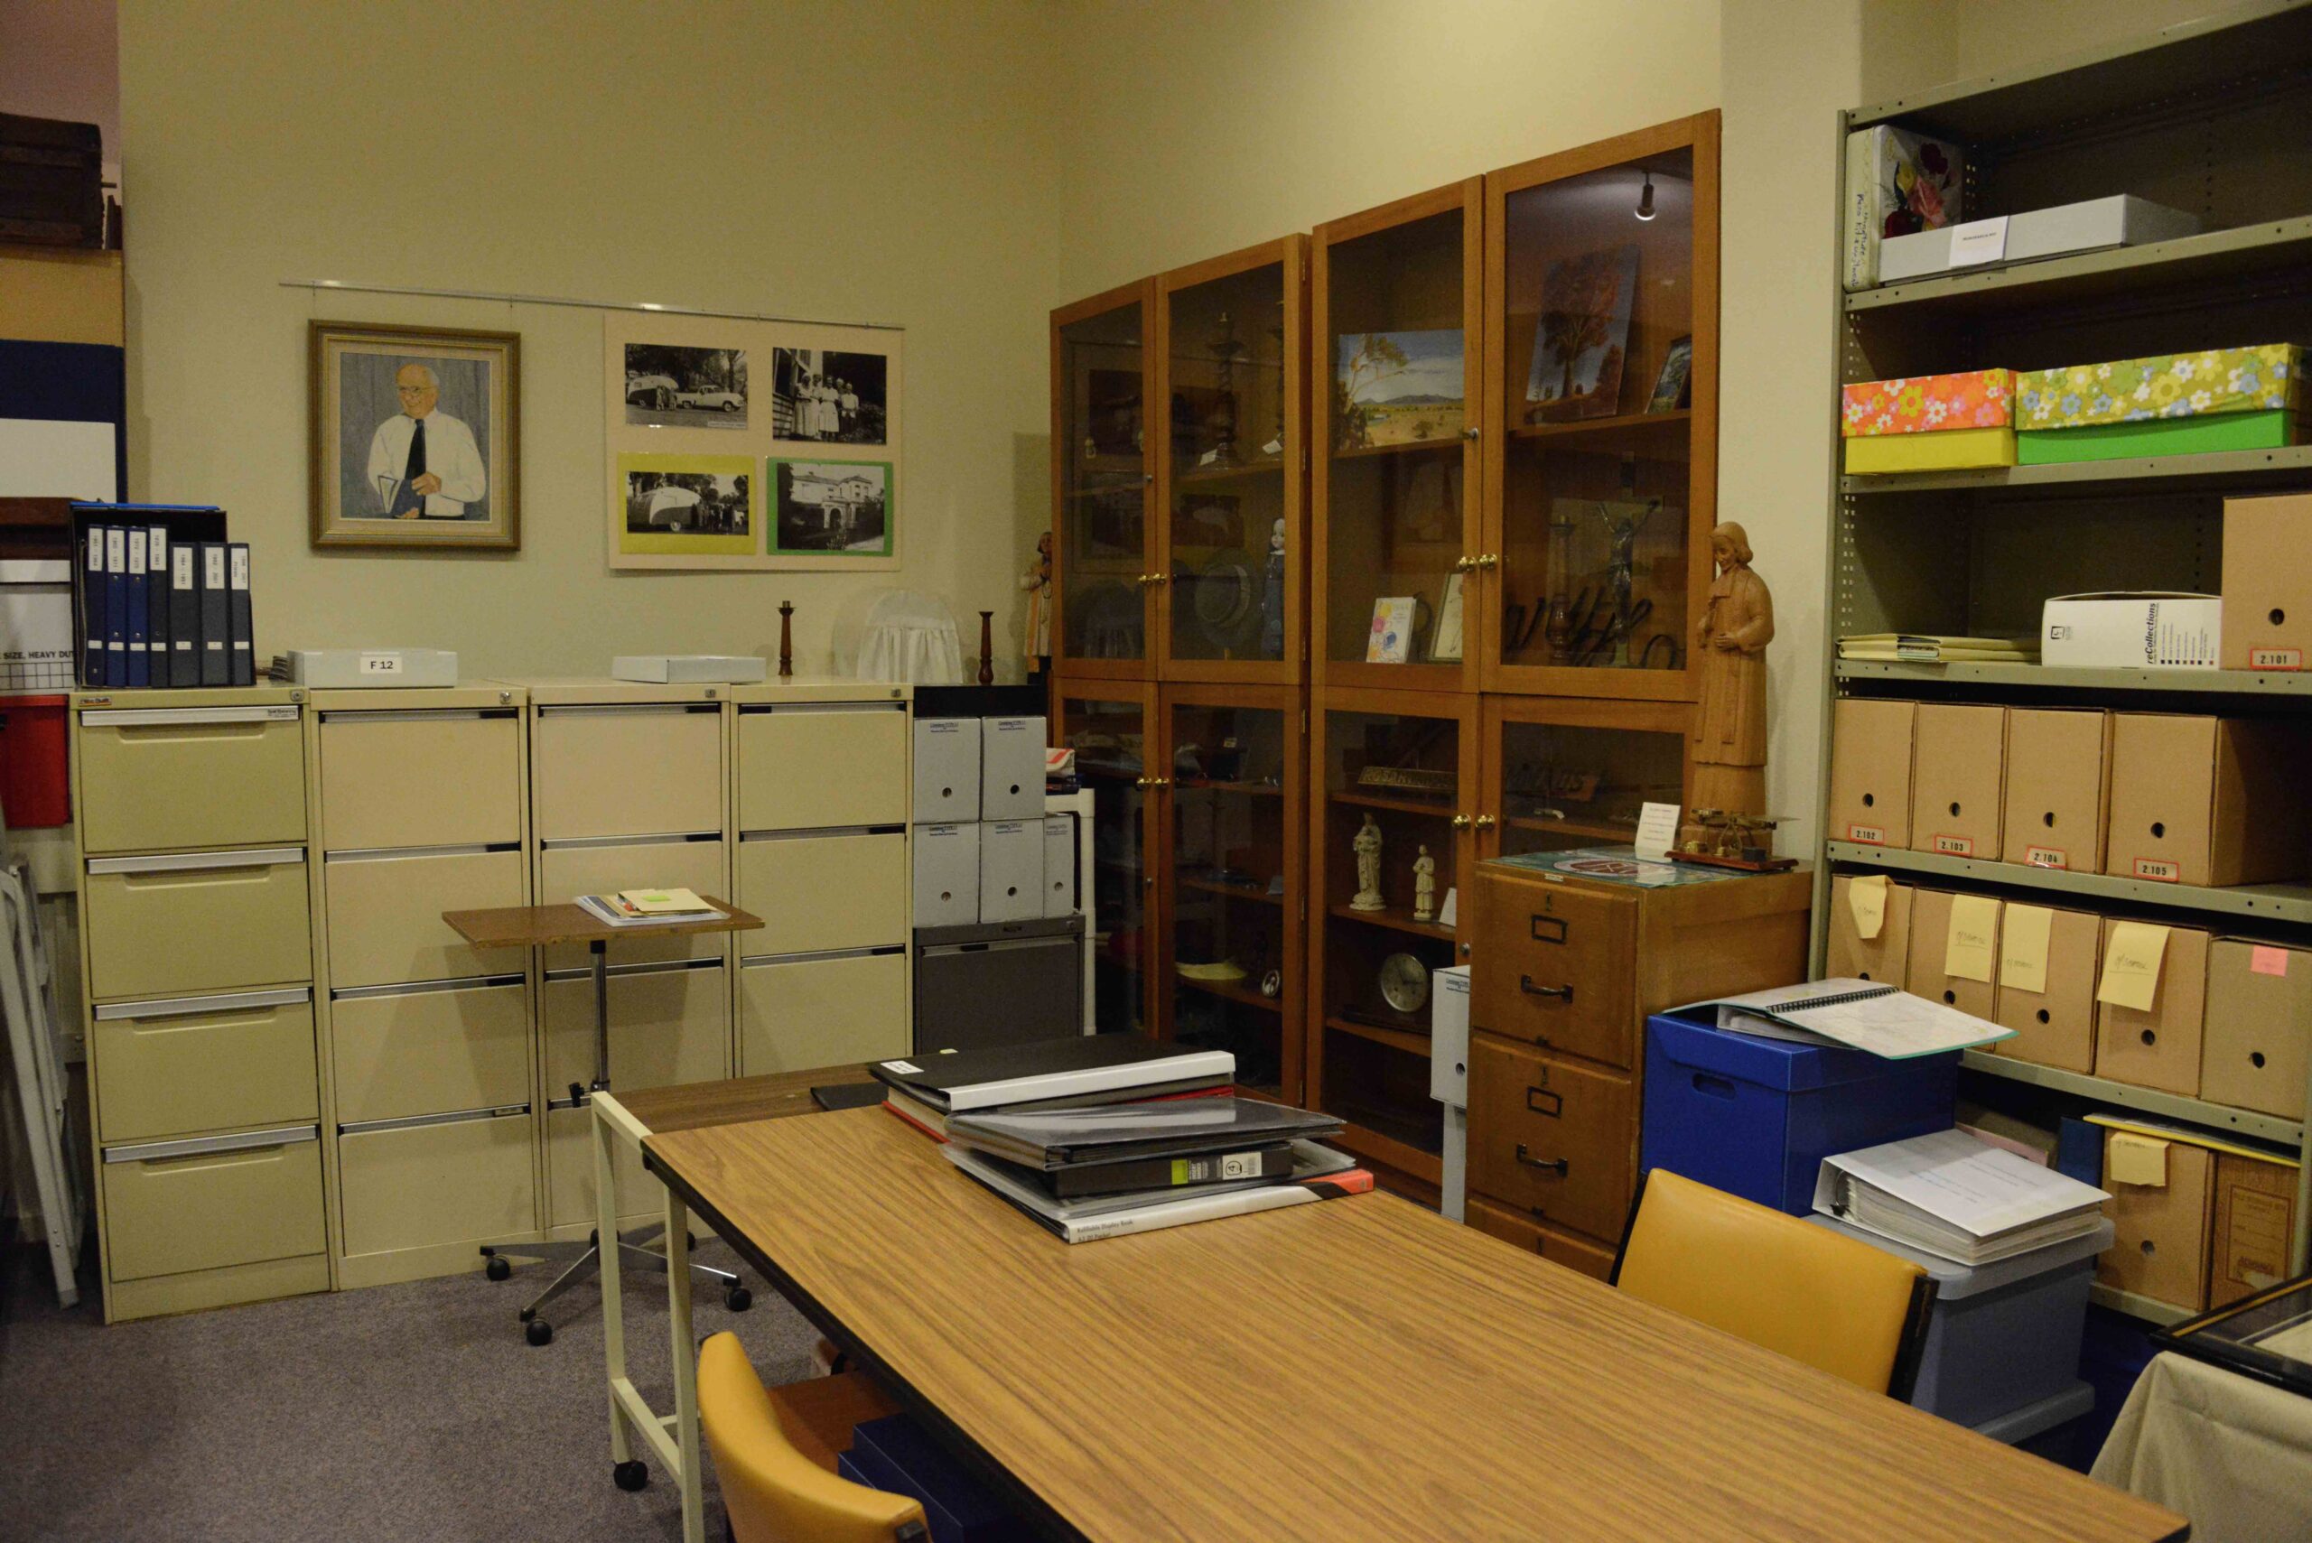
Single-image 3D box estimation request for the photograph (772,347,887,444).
[{"bbox_3d":[-0.900,-1.033,4.971,0.330,0.250,0.010,-2,6,-29],"label":"photograph"}]

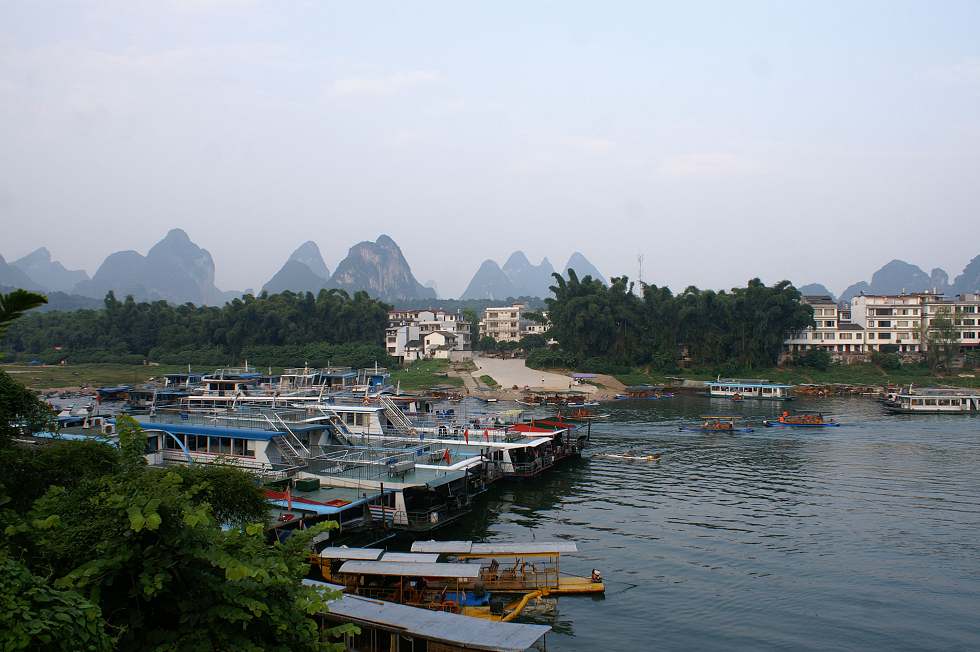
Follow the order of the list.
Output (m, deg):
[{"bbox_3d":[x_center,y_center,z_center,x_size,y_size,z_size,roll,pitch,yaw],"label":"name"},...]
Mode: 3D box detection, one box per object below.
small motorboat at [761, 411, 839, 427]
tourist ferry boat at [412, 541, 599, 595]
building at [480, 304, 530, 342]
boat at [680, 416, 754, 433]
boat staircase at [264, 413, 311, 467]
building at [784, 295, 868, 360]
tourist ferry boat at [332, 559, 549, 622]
[{"bbox_3d":[42.400,12.497,99.800,10.200,2.200,2.100,0,0,1],"label":"small motorboat"},{"bbox_3d":[0.750,12.027,37.000,9.800,2.250,2.100,0,0,0],"label":"tourist ferry boat"},{"bbox_3d":[5.000,0.472,250.000,14.500,14.200,11.000,0,0,0],"label":"building"},{"bbox_3d":[29.300,12.559,94.700,9.300,2.000,2.100,0,0,0],"label":"boat"},{"bbox_3d":[-15.800,8.827,57.000,3.600,3.700,1.100,0,0,27],"label":"boat staircase"},{"bbox_3d":[91.000,0.298,200.000,18.500,16.400,10.500,0,0,6],"label":"building"},{"bbox_3d":[-2.600,12.053,33.800,9.400,2.150,2.100,0,0,7],"label":"tourist ferry boat"}]

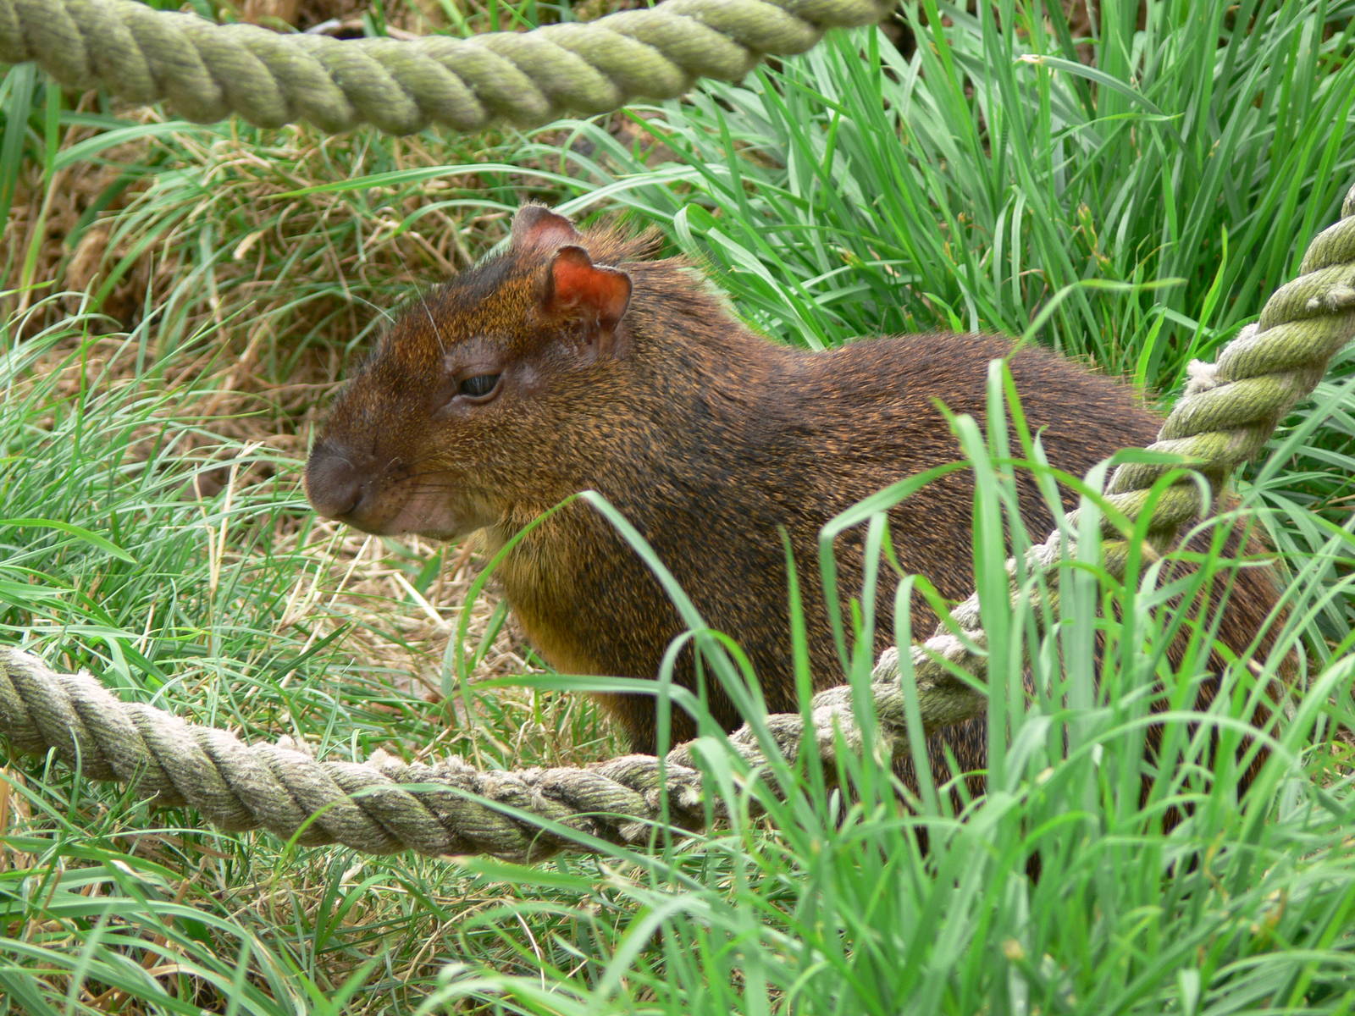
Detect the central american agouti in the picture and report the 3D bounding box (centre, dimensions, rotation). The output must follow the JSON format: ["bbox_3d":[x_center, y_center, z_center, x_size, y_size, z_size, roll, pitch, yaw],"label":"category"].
[{"bbox_3d":[0.042,0.011,5.000,0.360,0.235,0.165,-2,17,-6],"label":"central american agouti"}]

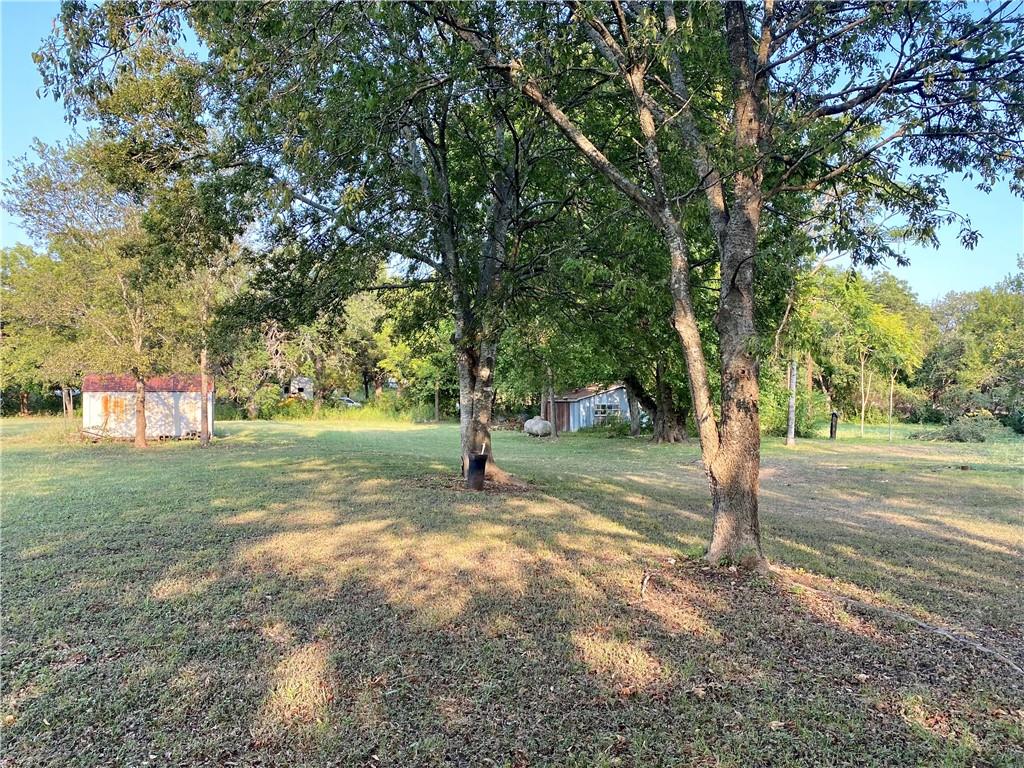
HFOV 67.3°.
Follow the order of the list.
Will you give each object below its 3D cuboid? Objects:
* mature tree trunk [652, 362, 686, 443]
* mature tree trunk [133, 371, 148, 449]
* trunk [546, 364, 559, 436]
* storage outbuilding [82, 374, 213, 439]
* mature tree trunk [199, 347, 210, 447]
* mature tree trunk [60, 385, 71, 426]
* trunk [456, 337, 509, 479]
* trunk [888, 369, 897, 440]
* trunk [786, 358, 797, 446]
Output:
[{"bbox_3d":[6.144,0.722,30.000,1.260,3.121,1.150,0,-1,0],"label":"mature tree trunk"},{"bbox_3d":[-13.042,0.930,27.000,0.506,2.668,0.506,0,-1,0],"label":"mature tree trunk"},{"bbox_3d":[1.764,0.762,33.500,0.444,3.223,0.444,0,-1,0],"label":"trunk"},{"bbox_3d":[-15.599,0.940,33.292,5.000,2.650,2.800,1,-1,-23],"label":"storage outbuilding"},{"bbox_3d":[-10.995,0.447,27.500,0.386,3.576,0.386,0,-1,0],"label":"mature tree trunk"},{"bbox_3d":[-25.544,1.230,44.000,0.515,2.403,0.515,0,-1,0],"label":"mature tree trunk"},{"bbox_3d":[-0.587,0.487,15.300,0.983,2.944,0.850,0,-1,0],"label":"trunk"},{"bbox_3d":[15.089,0.892,30.500,0.270,2.855,0.220,0,-1,0],"label":"trunk"},{"bbox_3d":[9.994,0.661,27.500,0.340,3.147,0.340,0,-1,0],"label":"trunk"}]

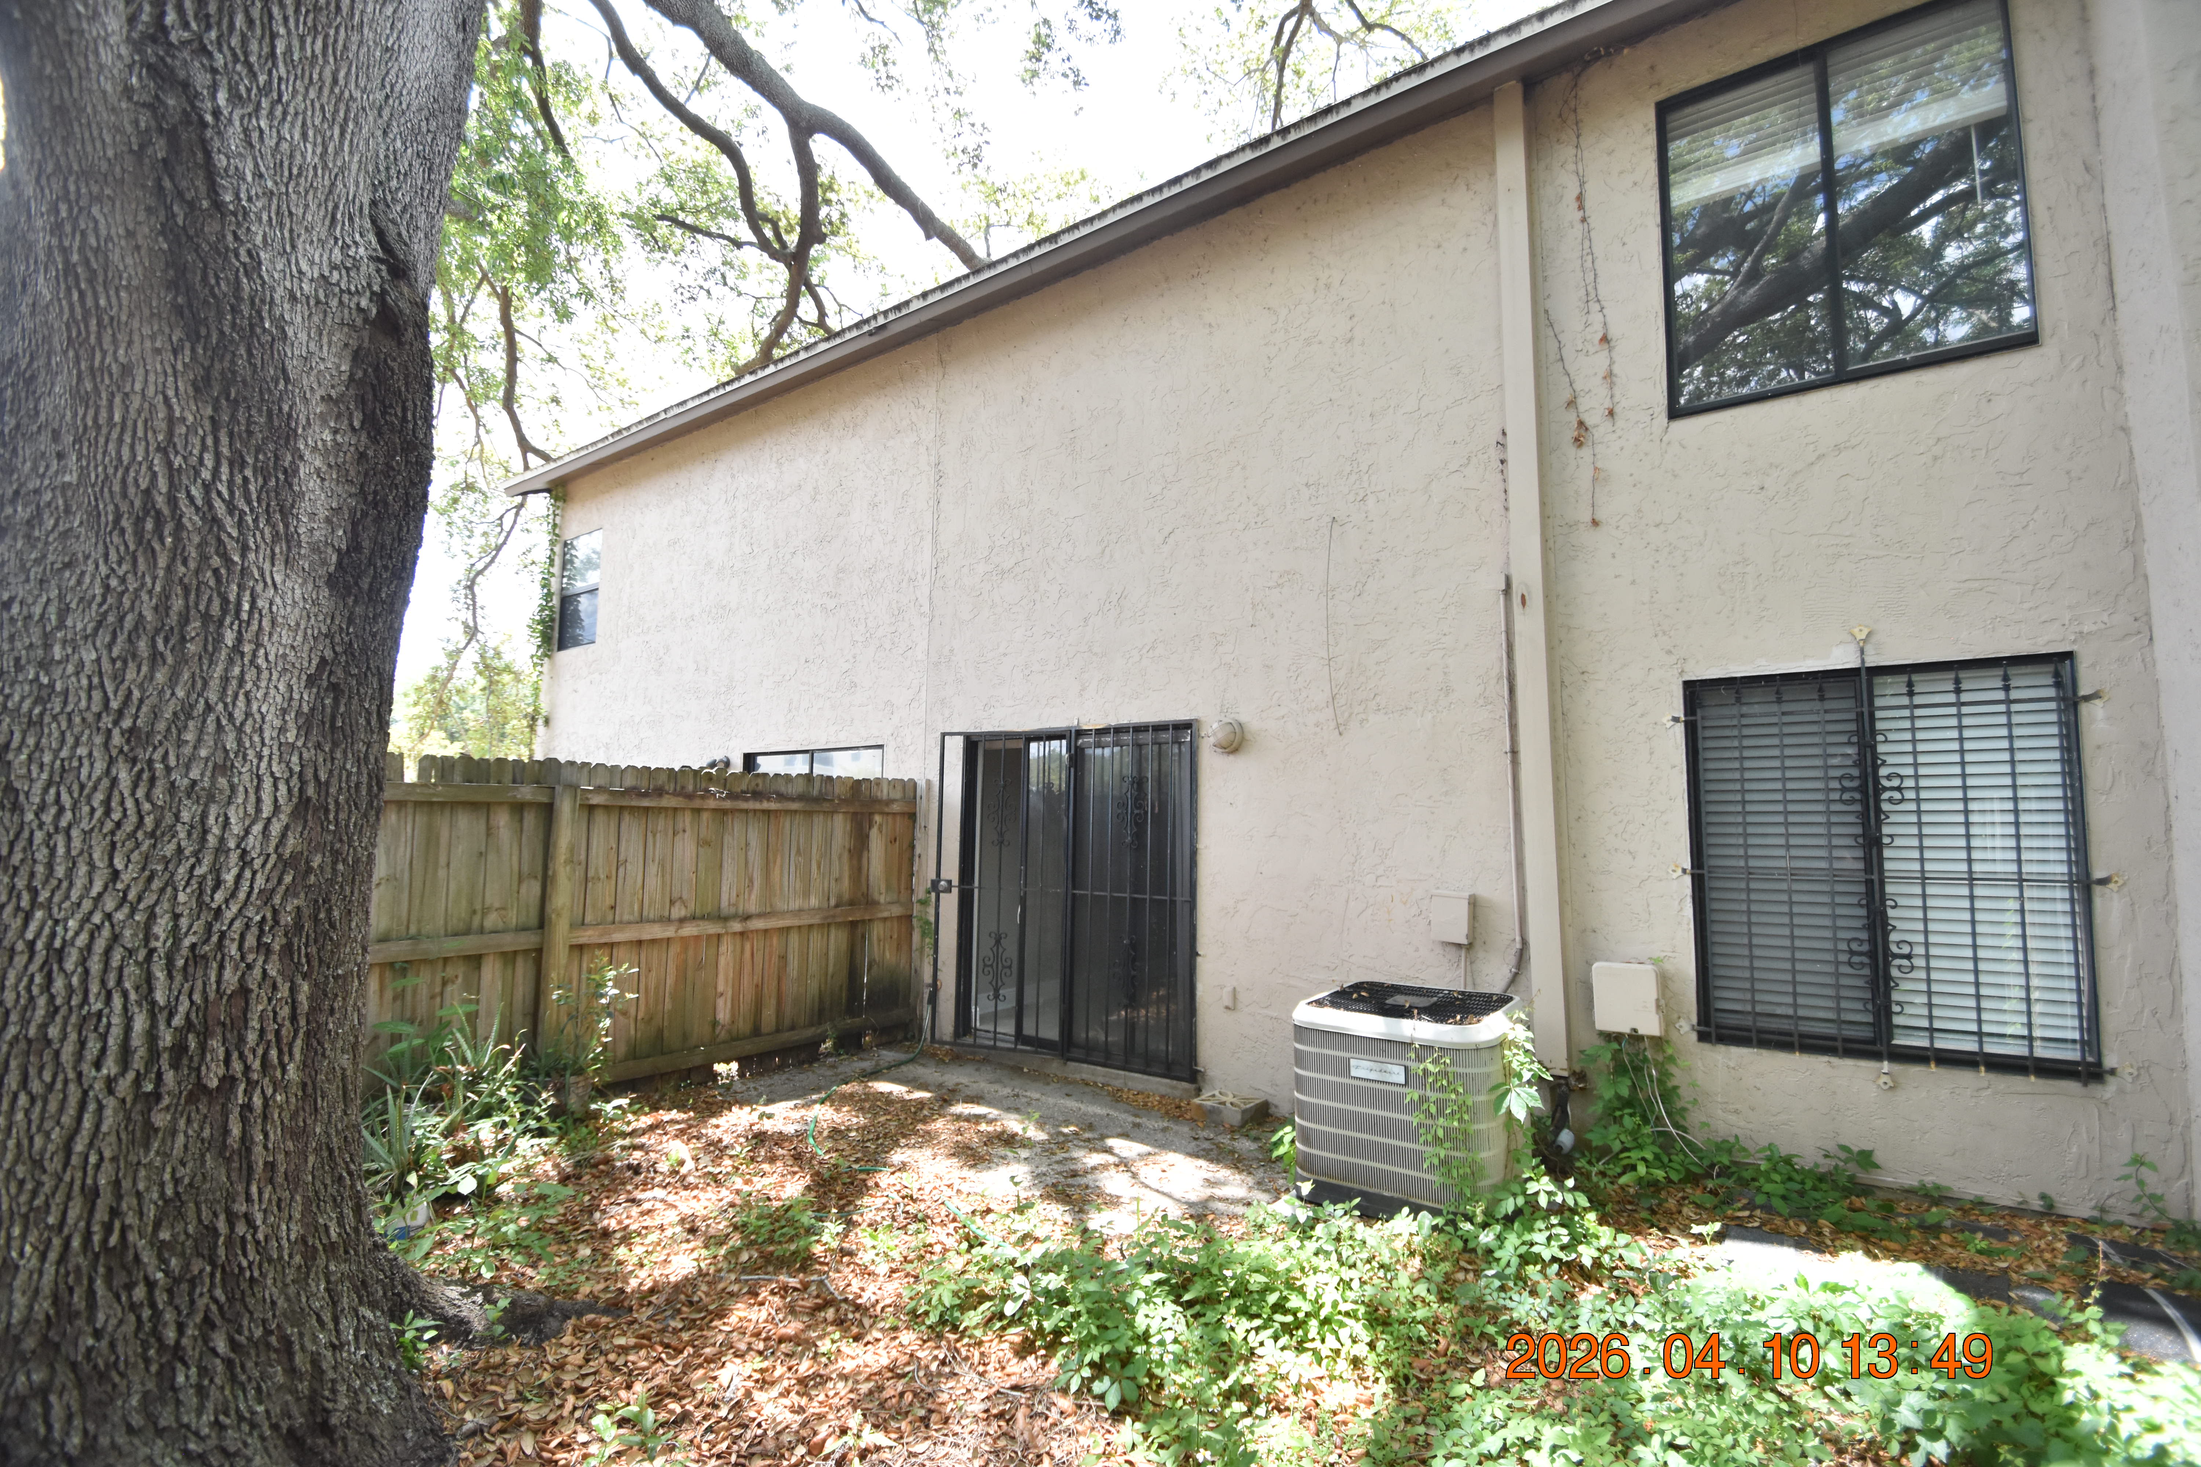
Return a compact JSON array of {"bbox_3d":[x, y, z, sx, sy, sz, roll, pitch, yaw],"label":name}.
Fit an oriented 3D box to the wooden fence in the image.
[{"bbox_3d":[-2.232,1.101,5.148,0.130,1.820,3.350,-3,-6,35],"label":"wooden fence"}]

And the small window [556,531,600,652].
[{"bbox_3d":[-5.562,-1.523,9.799,0.820,1.220,0.100,-3,-6,35],"label":"small window"}]

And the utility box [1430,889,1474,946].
[{"bbox_3d":[1.708,0.896,4.430,0.166,0.224,0.110,-3,-6,35],"label":"utility box"}]

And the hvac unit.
[{"bbox_3d":[1.311,1.507,3.829,0.760,0.770,0.760,-3,-6,35],"label":"hvac unit"}]

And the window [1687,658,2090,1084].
[{"bbox_3d":[3.034,0.505,3.610,1.192,1.530,0.100,-3,-6,35],"label":"window"}]

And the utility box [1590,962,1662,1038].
[{"bbox_3d":[2.299,1.148,4.000,0.244,0.295,0.105,-3,-6,35],"label":"utility box"}]

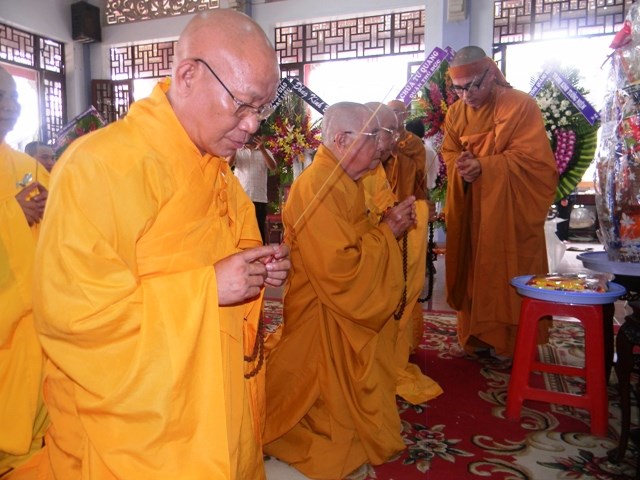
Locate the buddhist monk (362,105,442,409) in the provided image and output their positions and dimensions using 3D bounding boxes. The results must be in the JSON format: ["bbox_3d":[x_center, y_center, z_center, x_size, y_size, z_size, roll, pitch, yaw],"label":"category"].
[{"bbox_3d":[0.201,0.061,2.119,0.720,1.200,0.580,1,6,18],"label":"buddhist monk"}]

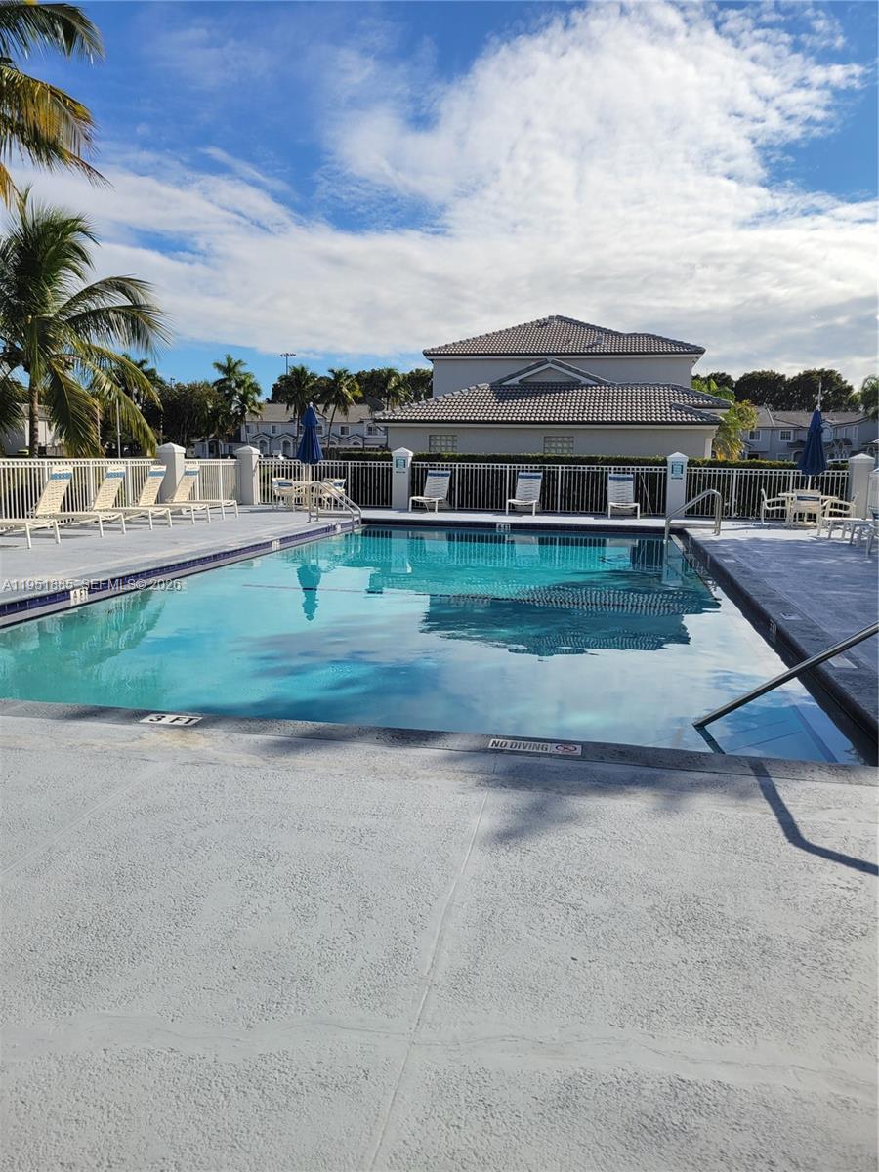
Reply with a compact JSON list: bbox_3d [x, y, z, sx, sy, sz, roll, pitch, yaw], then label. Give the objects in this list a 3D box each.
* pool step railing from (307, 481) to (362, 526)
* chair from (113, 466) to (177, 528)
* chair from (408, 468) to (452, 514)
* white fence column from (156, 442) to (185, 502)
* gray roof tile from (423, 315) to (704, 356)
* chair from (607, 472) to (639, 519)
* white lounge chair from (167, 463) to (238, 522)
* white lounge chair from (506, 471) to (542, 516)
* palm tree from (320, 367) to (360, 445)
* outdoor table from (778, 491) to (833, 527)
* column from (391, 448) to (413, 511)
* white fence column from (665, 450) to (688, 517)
[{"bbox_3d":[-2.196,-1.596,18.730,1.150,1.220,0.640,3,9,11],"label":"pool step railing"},{"bbox_3d":[-5.890,-1.657,16.493,1.620,1.120,0.690,3,9,11],"label":"chair"},{"bbox_3d":[-0.182,-2.441,22.651,0.680,1.020,1.400,4,9,19],"label":"chair"},{"bbox_3d":[-6.186,-2.470,20.262,0.470,1.630,0.470,3,9,11],"label":"white fence column"},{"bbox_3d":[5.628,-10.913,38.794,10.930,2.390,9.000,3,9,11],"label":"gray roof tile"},{"bbox_3d":[4.502,-2.175,21.394,0.680,1.020,1.400,3,9,11],"label":"chair"},{"bbox_3d":[-5.155,-2.020,19.088,1.350,1.090,0.690,3,9,11],"label":"white lounge chair"},{"bbox_3d":[2.181,-2.300,21.971,0.680,1.020,1.400,3,9,16],"label":"white lounge chair"},{"bbox_3d":[-9.686,-16.401,86.009,4.100,9.740,4.100,3,9,11],"label":"palm tree"},{"bbox_3d":[8.417,-1.748,20.122,1.200,0.710,1.200,3,9,11],"label":"outdoor table"},{"bbox_3d":[-0.953,-2.743,22.677,0.460,1.585,0.460,3,9,11],"label":"column"},{"bbox_3d":[5.785,-2.453,21.479,0.460,1.585,0.460,3,9,11],"label":"white fence column"}]

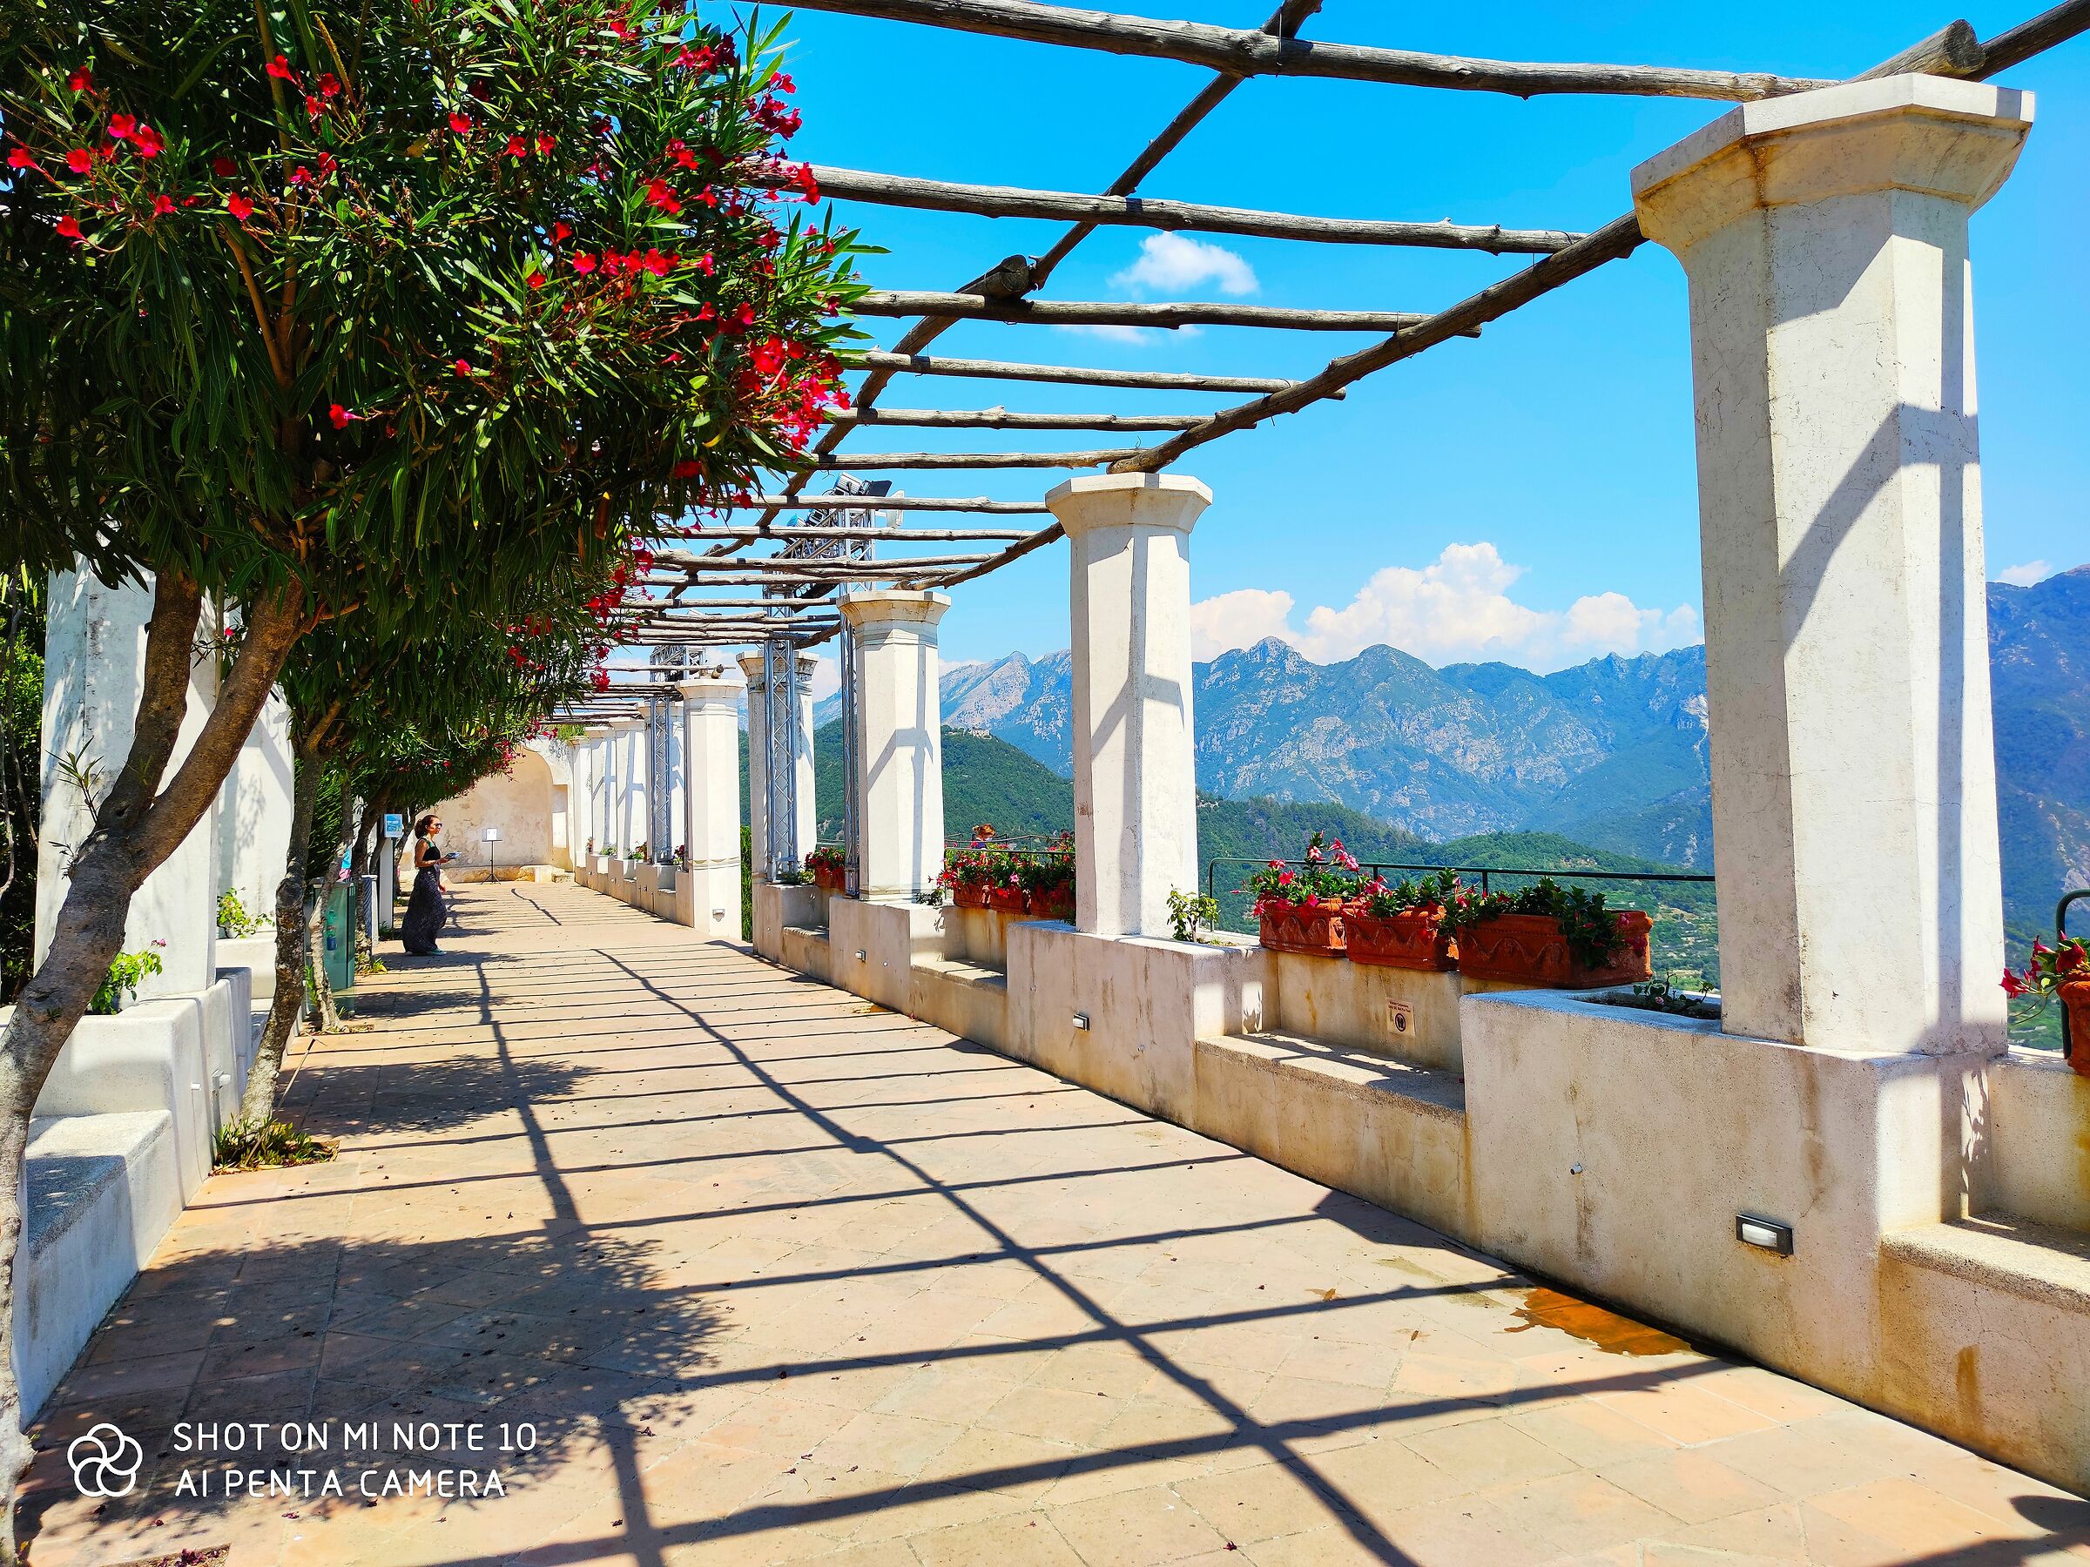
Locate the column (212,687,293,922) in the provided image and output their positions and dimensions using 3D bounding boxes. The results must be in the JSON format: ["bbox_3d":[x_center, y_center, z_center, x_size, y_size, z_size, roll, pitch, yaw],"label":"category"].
[{"bbox_3d":[-5.834,-0.236,10.613,0.904,2.562,0.904,-1,-2,-22],"label":"column"}]

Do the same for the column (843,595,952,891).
[{"bbox_3d":[-1.247,-0.293,12.407,0.914,2.592,0.914,-1,-2,-22],"label":"column"}]

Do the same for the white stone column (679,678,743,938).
[{"bbox_3d":[-4.727,0.357,20.689,0.880,3.600,0.880,0,-2,-23],"label":"white stone column"}]

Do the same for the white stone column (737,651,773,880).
[{"bbox_3d":[-3.005,-0.171,16.601,0.880,2.600,0.880,0,-2,-23],"label":"white stone column"}]

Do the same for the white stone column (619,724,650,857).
[{"bbox_3d":[-8.104,0.113,28.599,0.900,2.771,0.900,-1,-2,-22],"label":"white stone column"}]

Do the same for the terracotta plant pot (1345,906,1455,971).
[{"bbox_3d":[1.613,0.646,6.165,0.380,0.240,0.580,0,-2,-23],"label":"terracotta plant pot"}]

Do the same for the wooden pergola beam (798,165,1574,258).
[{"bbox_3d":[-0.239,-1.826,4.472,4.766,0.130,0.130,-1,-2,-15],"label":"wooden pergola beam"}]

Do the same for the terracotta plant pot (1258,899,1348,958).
[{"bbox_3d":[1.334,0.668,6.828,0.380,0.240,0.580,0,-2,-23],"label":"terracotta plant pot"}]

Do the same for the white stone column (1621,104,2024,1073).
[{"bbox_3d":[2.129,-0.522,3.942,0.914,2.373,0.914,-1,-2,-22],"label":"white stone column"}]

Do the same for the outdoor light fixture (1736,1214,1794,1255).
[{"bbox_3d":[1.942,1.211,3.906,0.040,0.075,0.155,0,-2,-23],"label":"outdoor light fixture"}]

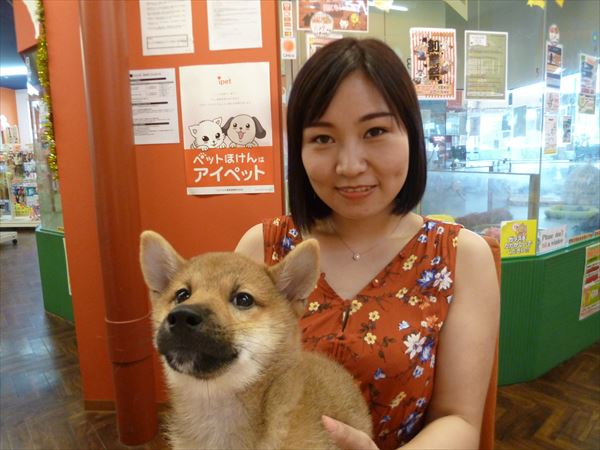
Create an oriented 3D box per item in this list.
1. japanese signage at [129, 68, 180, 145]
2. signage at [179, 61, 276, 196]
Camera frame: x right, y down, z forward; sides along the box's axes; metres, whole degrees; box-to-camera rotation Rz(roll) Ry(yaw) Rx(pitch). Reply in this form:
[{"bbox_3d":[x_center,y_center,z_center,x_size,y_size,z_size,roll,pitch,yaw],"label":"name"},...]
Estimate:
[{"bbox_3d":[-0.604,-0.483,1.699,0.208,0.297,0.010,-1,7,4],"label":"japanese signage"},{"bbox_3d":[-0.295,-0.384,1.688,0.364,0.515,0.010,-1,7,4],"label":"signage"}]

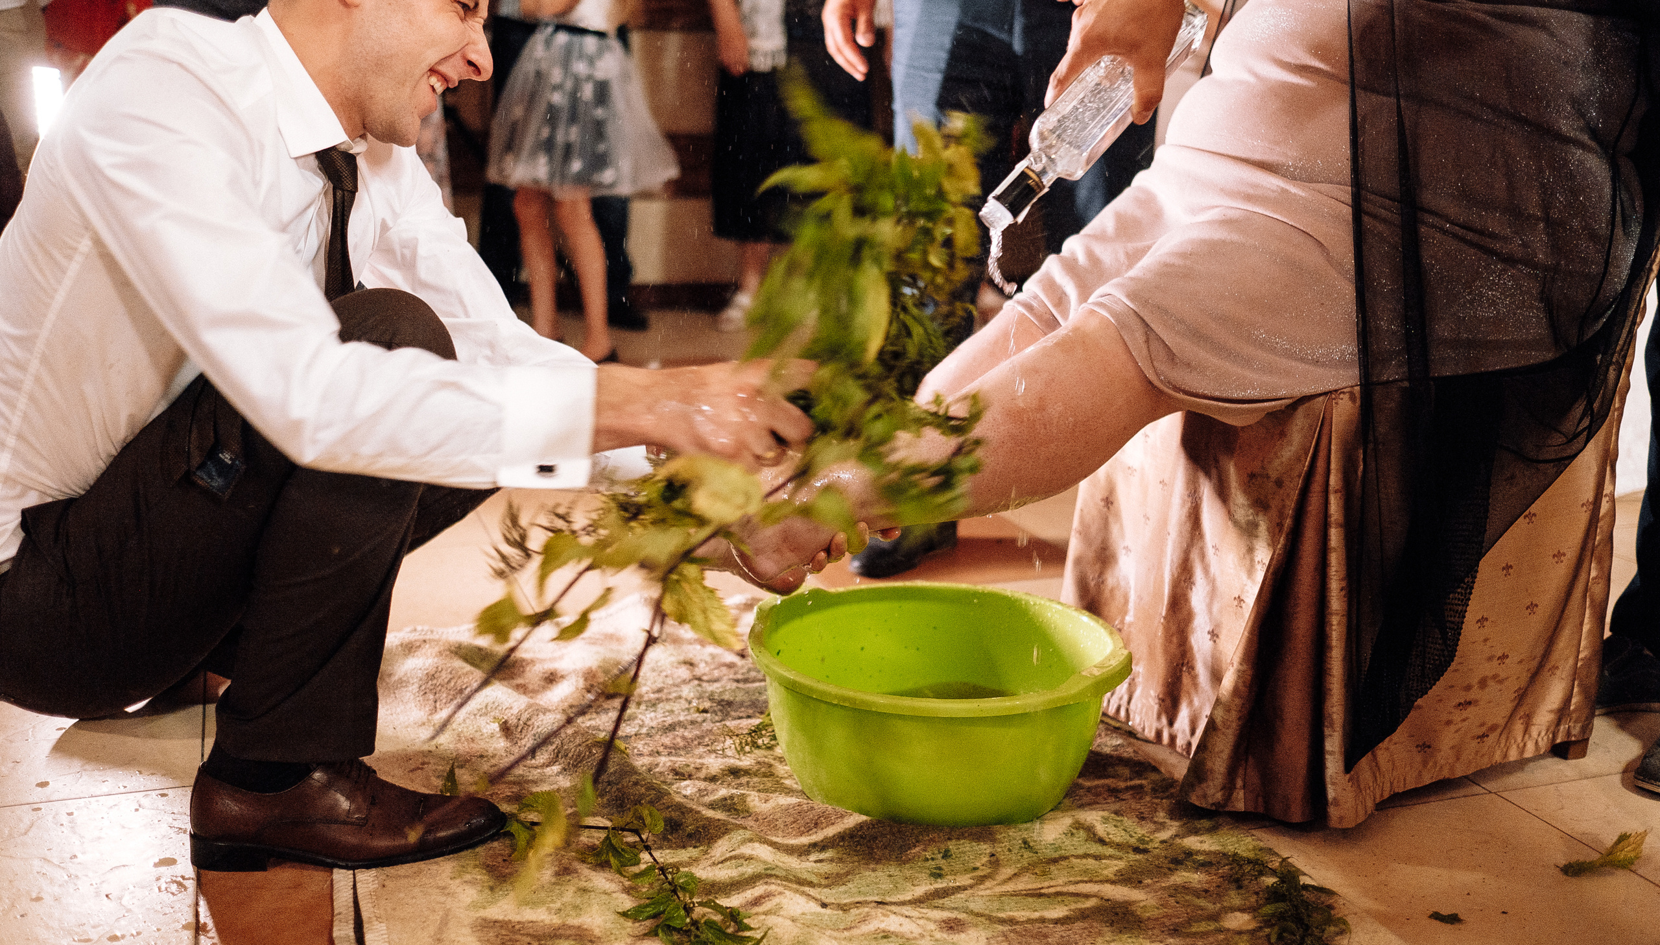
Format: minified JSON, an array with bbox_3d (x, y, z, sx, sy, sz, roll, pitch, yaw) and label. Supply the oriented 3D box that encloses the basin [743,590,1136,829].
[{"bbox_3d":[0.117,0.251,1.729,0.410,0.160,0.390,1,13,0],"label":"basin"}]

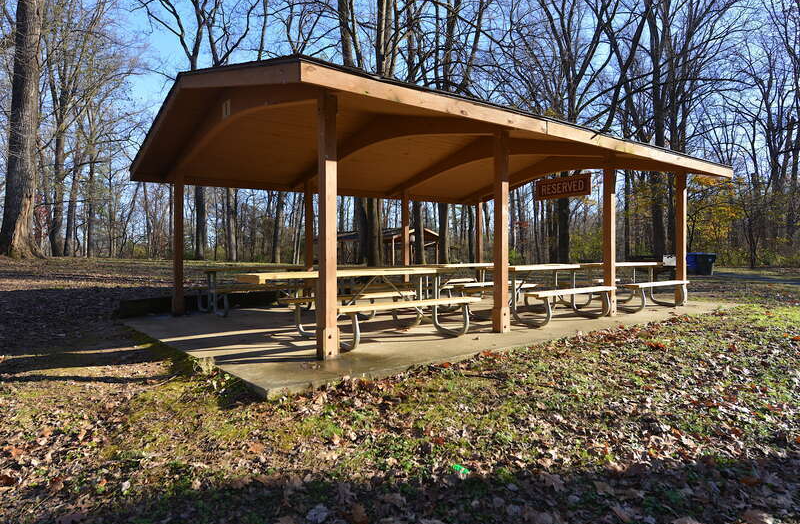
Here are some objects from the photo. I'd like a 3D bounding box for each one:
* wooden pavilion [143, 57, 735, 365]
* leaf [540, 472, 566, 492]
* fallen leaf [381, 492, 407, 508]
[{"bbox_3d":[0.628,-0.800,9.089,8.600,3.281,6.487,-1,1,-38],"label":"wooden pavilion"},{"bbox_3d":[0.817,1.177,2.740,0.110,0.030,0.125,3,5,0],"label":"leaf"},{"bbox_3d":[-0.032,1.158,2.491,0.125,0.030,0.100,3,5,0],"label":"fallen leaf"}]

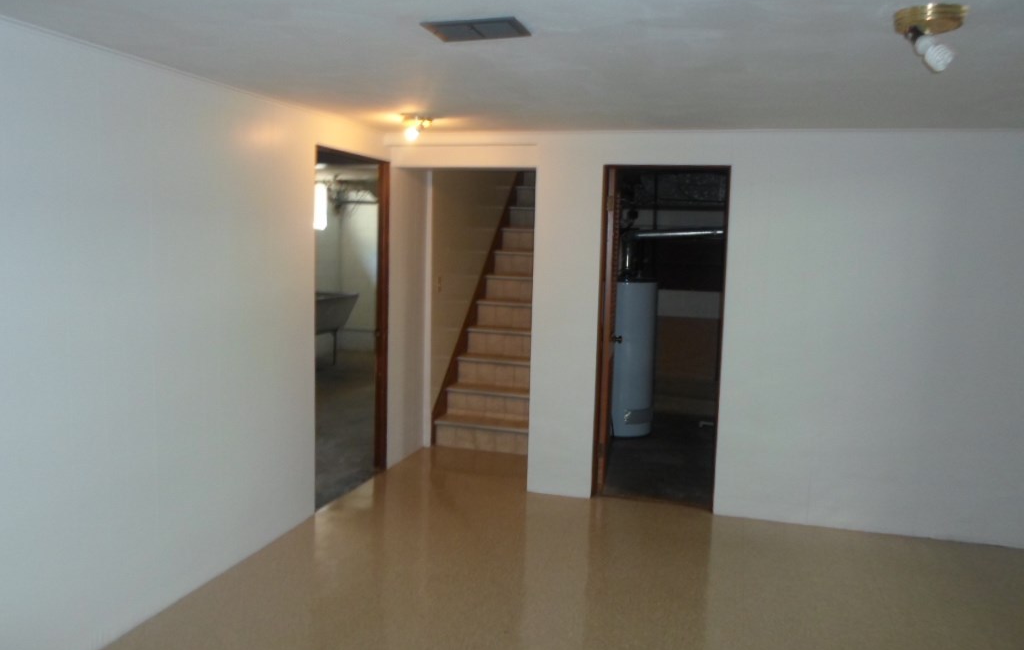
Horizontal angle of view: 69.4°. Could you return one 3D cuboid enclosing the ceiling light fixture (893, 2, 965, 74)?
[{"bbox_3d":[1.147,-0.781,2.039,0.186,0.155,0.186,3,7,17],"label":"ceiling light fixture"}]

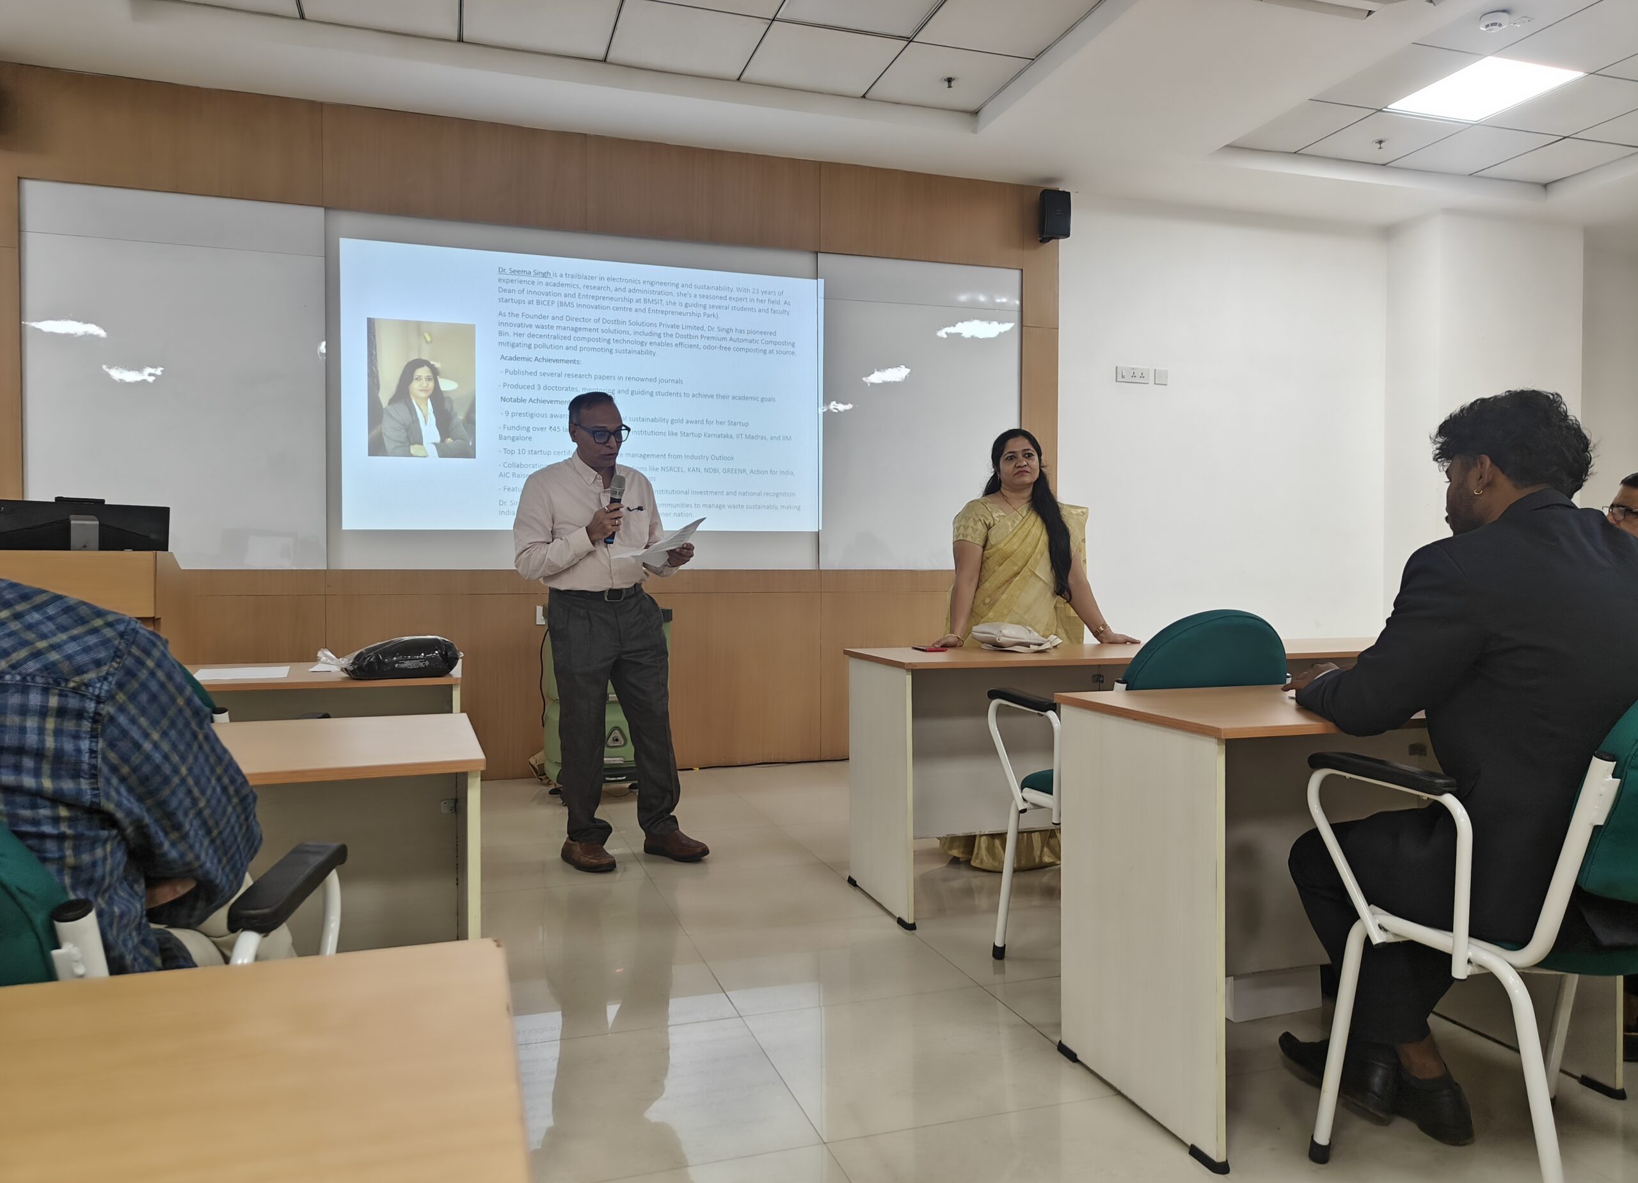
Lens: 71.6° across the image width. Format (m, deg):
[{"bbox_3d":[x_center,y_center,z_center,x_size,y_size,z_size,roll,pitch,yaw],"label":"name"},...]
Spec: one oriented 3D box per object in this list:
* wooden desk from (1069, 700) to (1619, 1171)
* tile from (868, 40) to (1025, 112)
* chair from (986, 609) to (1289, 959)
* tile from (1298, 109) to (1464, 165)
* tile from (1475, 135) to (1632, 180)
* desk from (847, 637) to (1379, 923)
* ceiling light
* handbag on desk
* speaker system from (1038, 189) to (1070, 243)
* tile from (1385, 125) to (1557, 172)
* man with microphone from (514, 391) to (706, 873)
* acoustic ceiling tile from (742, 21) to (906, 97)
[{"bbox_3d":[1.012,0.585,2.267,0.905,0.744,0.555,0,1,-18],"label":"wooden desk"},{"bbox_3d":[0.582,-2.324,5.132,0.590,0.020,0.582,0,1,-18],"label":"tile"},{"bbox_3d":[0.801,0.499,2.771,0.600,0.900,0.560,0,1,-18],"label":"chair"},{"bbox_3d":[2.917,-2.342,5.868,0.600,0.020,0.582,0,1,-18],"label":"tile"},{"bbox_3d":[4.051,-2.351,6.237,0.585,0.020,0.582,0,1,-18],"label":"tile"},{"bbox_3d":[1.321,0.559,3.809,2.450,0.745,0.610,0,1,-18],"label":"desk"},{"bbox_3d":[3.112,-2.360,5.327,0.600,0.050,0.600,0,1,-18],"label":"ceiling light"},{"bbox_3d":[0.641,0.148,3.704,0.290,0.095,0.190,0,1,-18],"label":"handbag on desk"},{"bbox_3d":[1.291,-2.056,6.209,0.170,0.280,0.170,0,1,-14],"label":"speaker system"},{"bbox_3d":[3.488,-2.346,6.054,0.600,0.020,0.582,0,1,-18],"label":"tile"},{"bbox_3d":[-0.714,0.127,3.830,0.520,1.610,0.450,-1,1,-41],"label":"man with microphone"},{"bbox_3d":[0.016,-2.319,4.948,0.600,0.020,0.582,0,1,-18],"label":"acoustic ceiling tile"}]

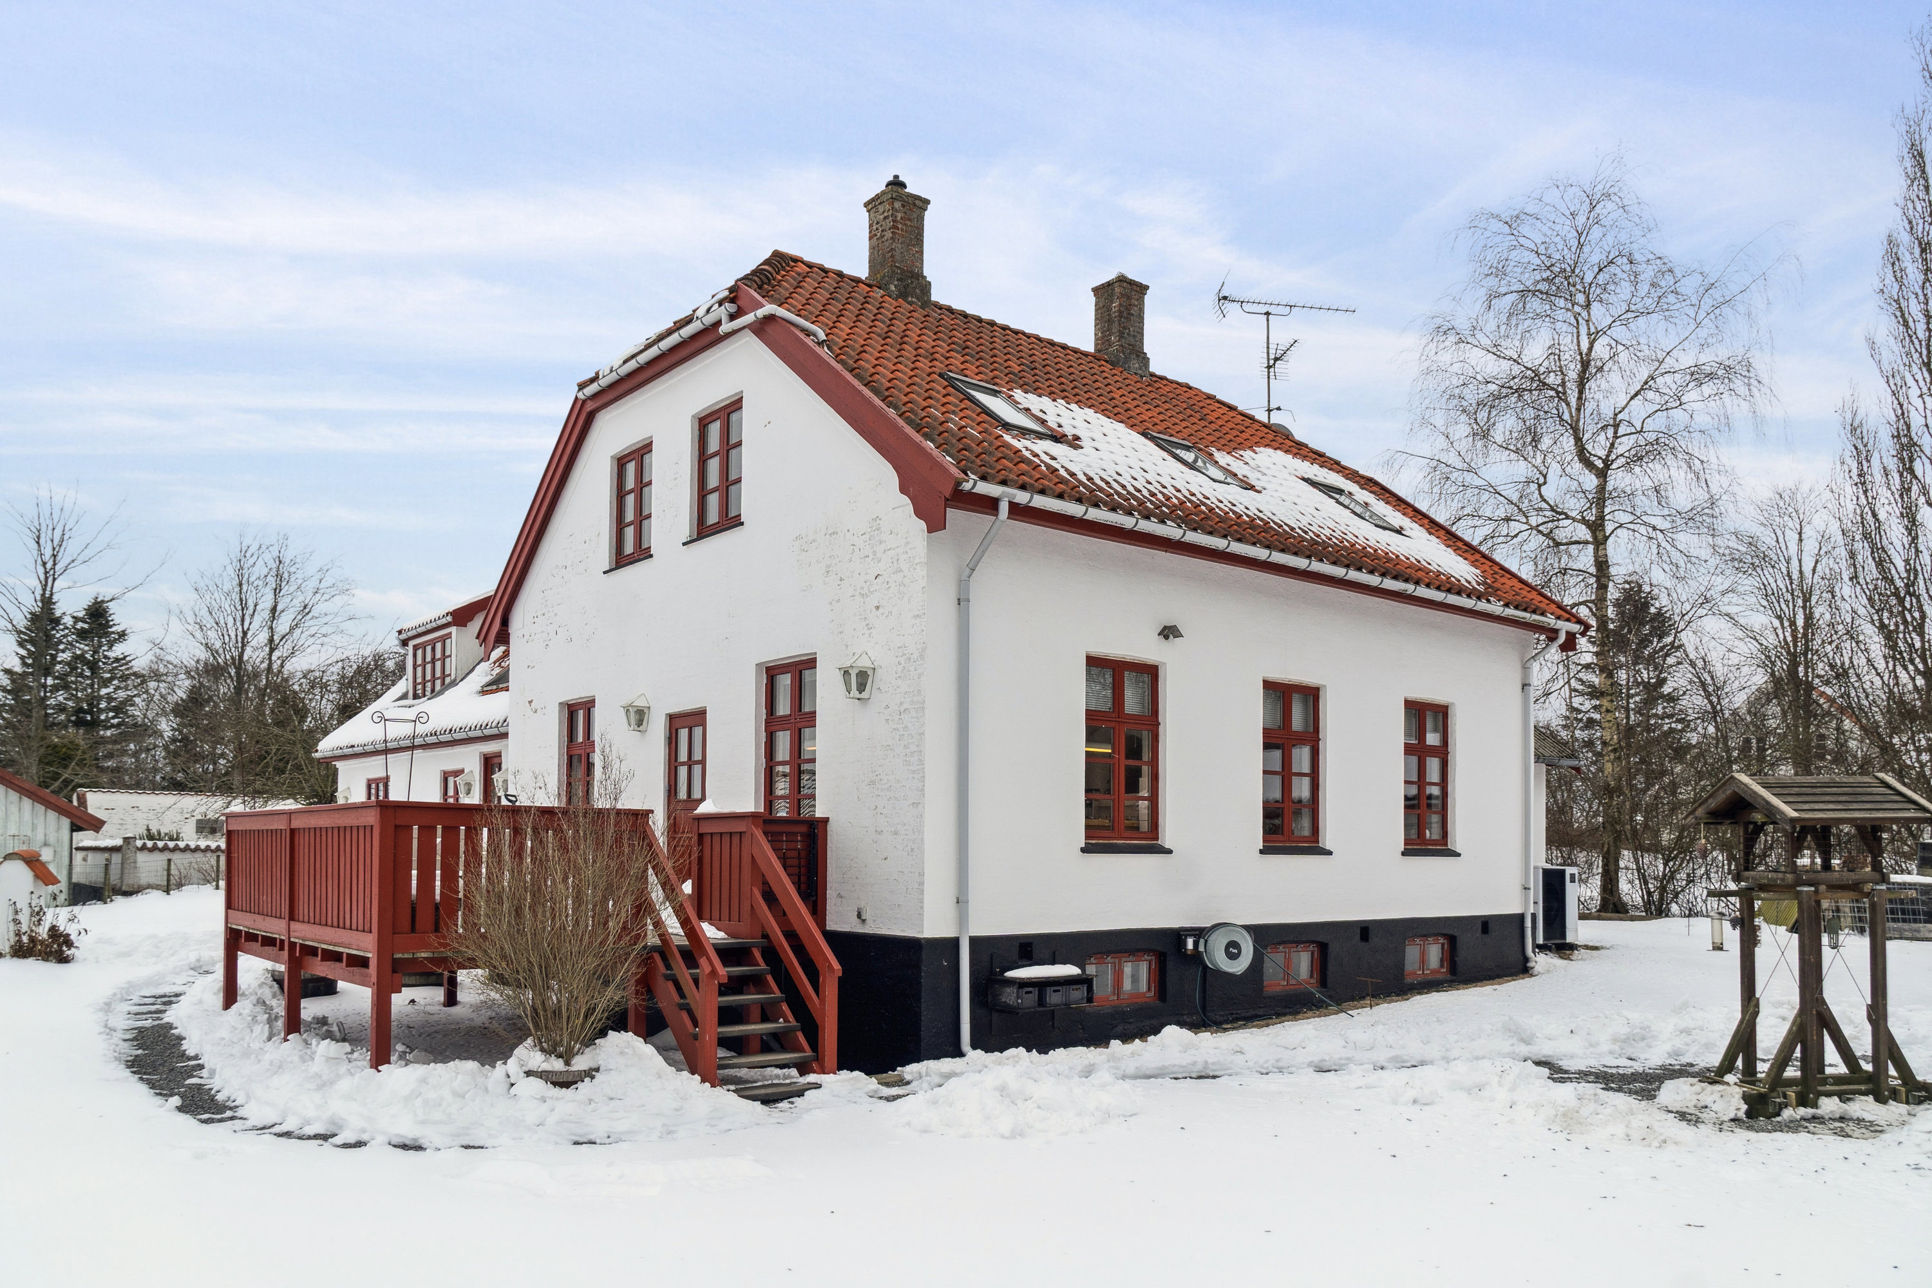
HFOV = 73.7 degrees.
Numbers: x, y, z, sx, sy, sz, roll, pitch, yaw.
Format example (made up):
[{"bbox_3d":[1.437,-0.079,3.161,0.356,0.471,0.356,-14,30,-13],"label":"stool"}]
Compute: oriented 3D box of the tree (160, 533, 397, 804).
[{"bbox_3d":[-24.555,2.157,46.000,8.400,12.300,8.000,4,-8,-28],"label":"tree"}]

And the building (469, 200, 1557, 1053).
[{"bbox_3d":[0.625,-0.519,16.400,9.600,9.300,9.300,6,-9,-39],"label":"building"}]

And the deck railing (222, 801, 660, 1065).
[{"bbox_3d":[-4.660,2.386,11.000,2.200,1.750,4.500,6,-9,-39],"label":"deck railing"}]

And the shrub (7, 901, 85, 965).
[{"bbox_3d":[-12.081,3.765,16.900,1.000,0.880,0.900,5,-9,-35],"label":"shrub"}]

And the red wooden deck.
[{"bbox_3d":[-3.688,2.408,11.100,3.750,1.900,5.500,6,-9,-39],"label":"red wooden deck"}]

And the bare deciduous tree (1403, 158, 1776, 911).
[{"bbox_3d":[12.230,-2.254,25.300,7.200,14.500,7.000,-3,-8,26],"label":"bare deciduous tree"}]

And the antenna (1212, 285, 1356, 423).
[{"bbox_3d":[5.008,-4.522,20.300,2.100,2.350,0.750,2,-7,-14],"label":"antenna"}]

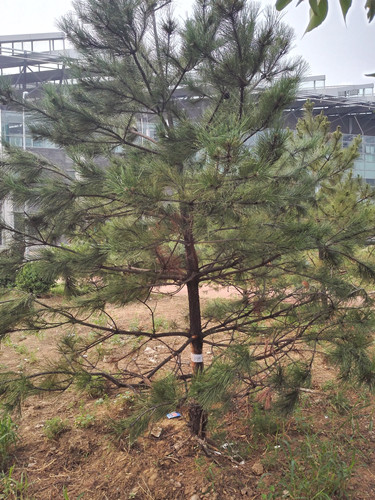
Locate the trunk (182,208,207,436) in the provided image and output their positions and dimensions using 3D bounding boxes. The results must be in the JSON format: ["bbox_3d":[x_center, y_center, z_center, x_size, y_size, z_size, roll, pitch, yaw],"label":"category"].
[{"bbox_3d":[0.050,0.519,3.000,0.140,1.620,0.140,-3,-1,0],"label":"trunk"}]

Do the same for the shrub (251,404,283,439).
[{"bbox_3d":[0.594,1.289,3.150,0.240,0.220,0.220,-1,-1,0],"label":"shrub"}]

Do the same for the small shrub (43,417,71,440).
[{"bbox_3d":[-1.000,1.363,3.200,0.210,0.150,0.190,-1,-1,0],"label":"small shrub"}]

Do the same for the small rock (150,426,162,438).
[{"bbox_3d":[-0.218,1.285,2.950,0.085,0.060,0.075,-1,-1,0],"label":"small rock"}]

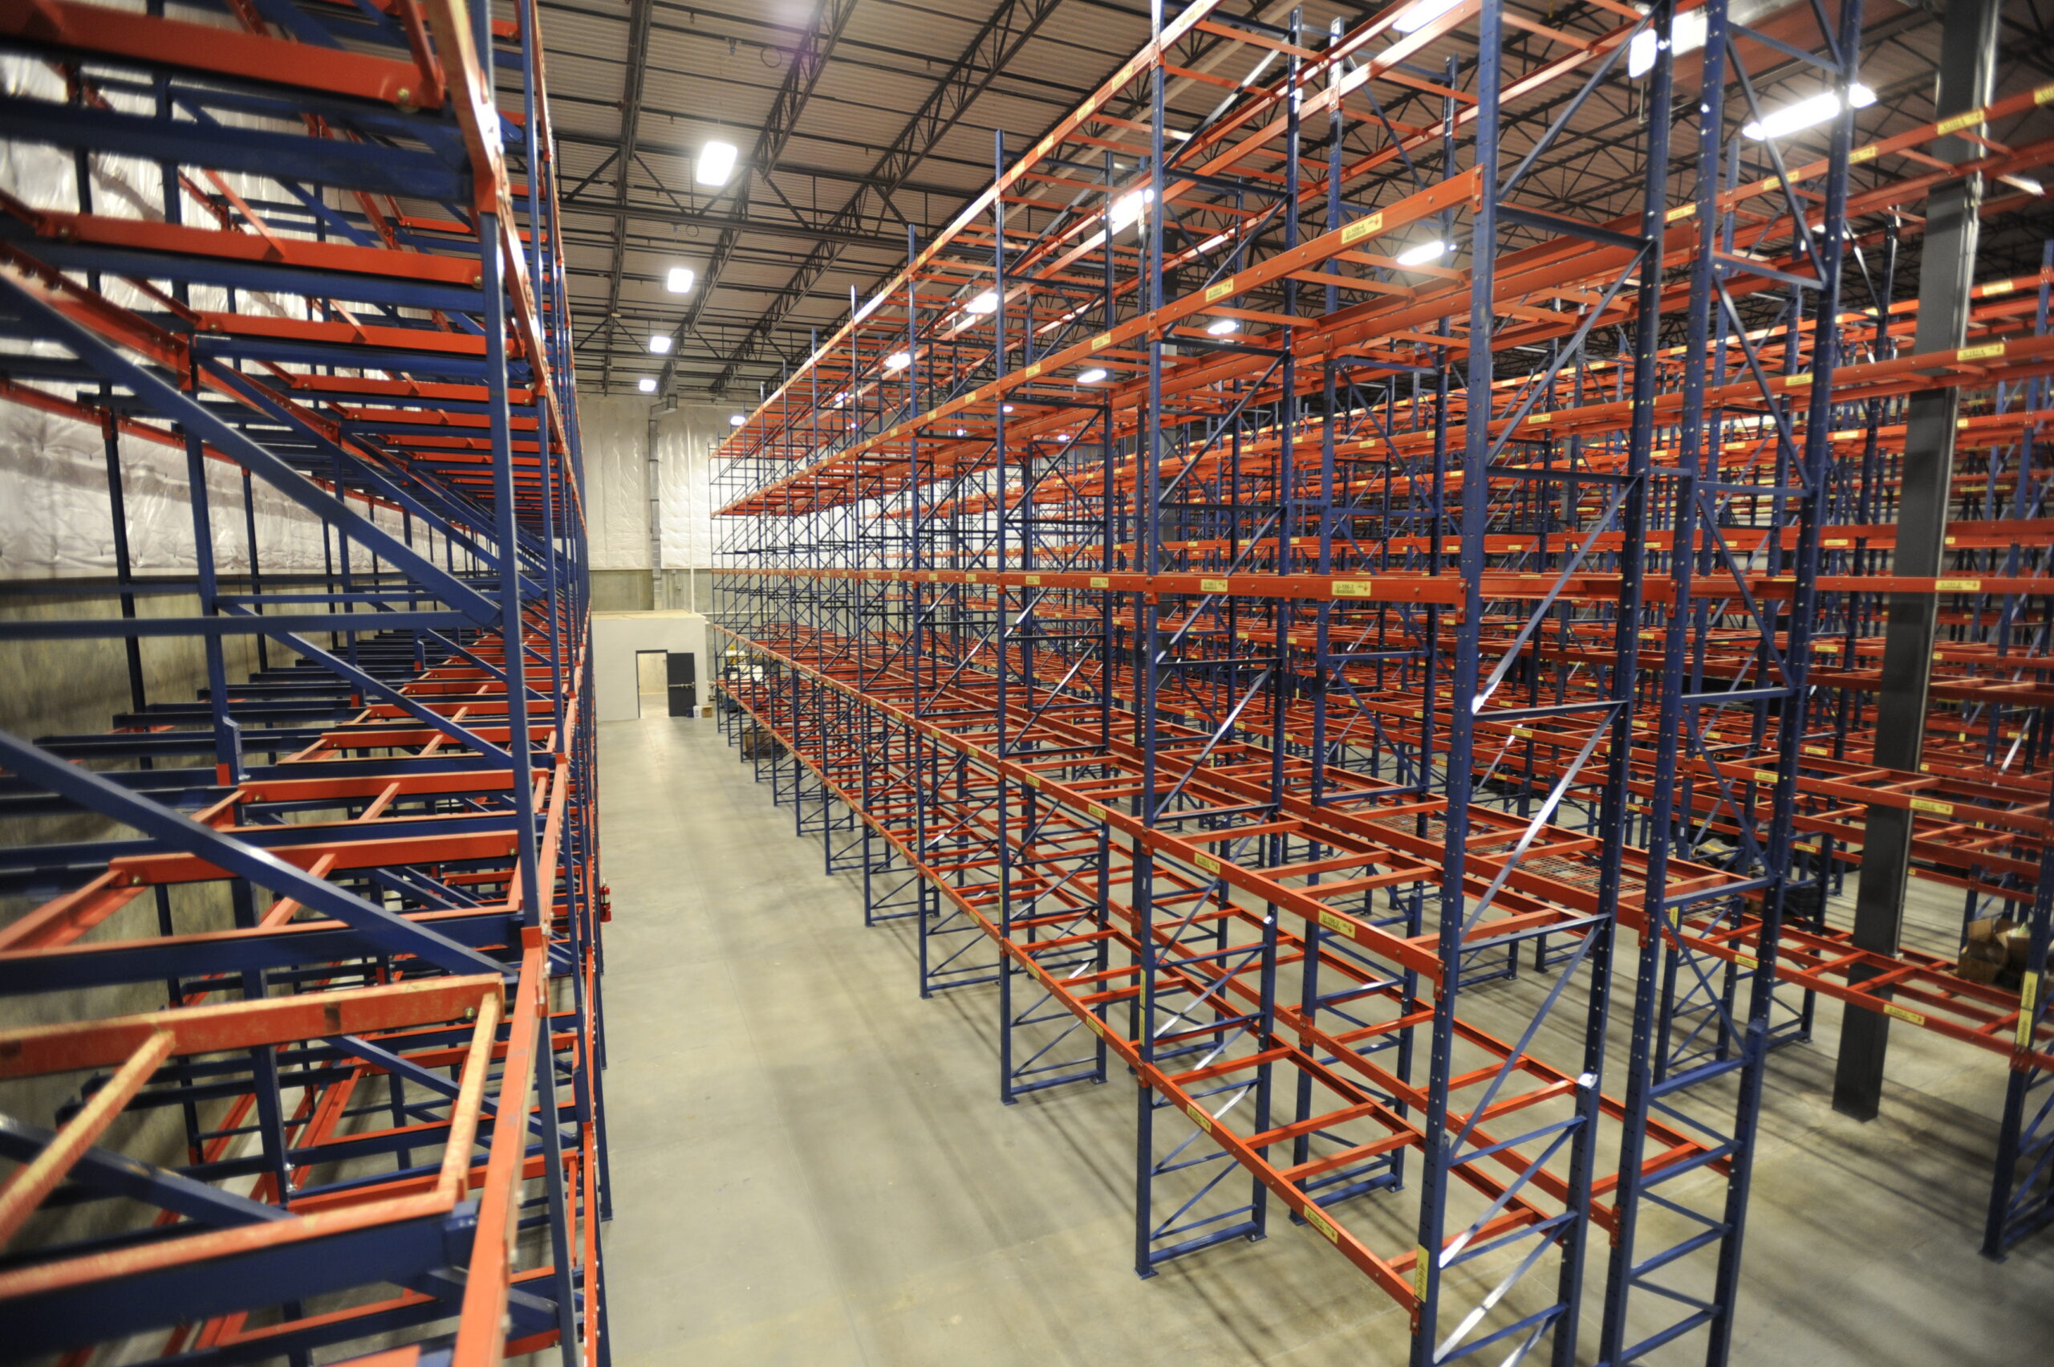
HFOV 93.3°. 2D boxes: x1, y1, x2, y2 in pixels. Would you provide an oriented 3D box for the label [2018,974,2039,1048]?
[{"bbox_3d":[6.960,2.270,6.740,0.005,0.530,0.064,-3,7,-24],"label":"label"}]

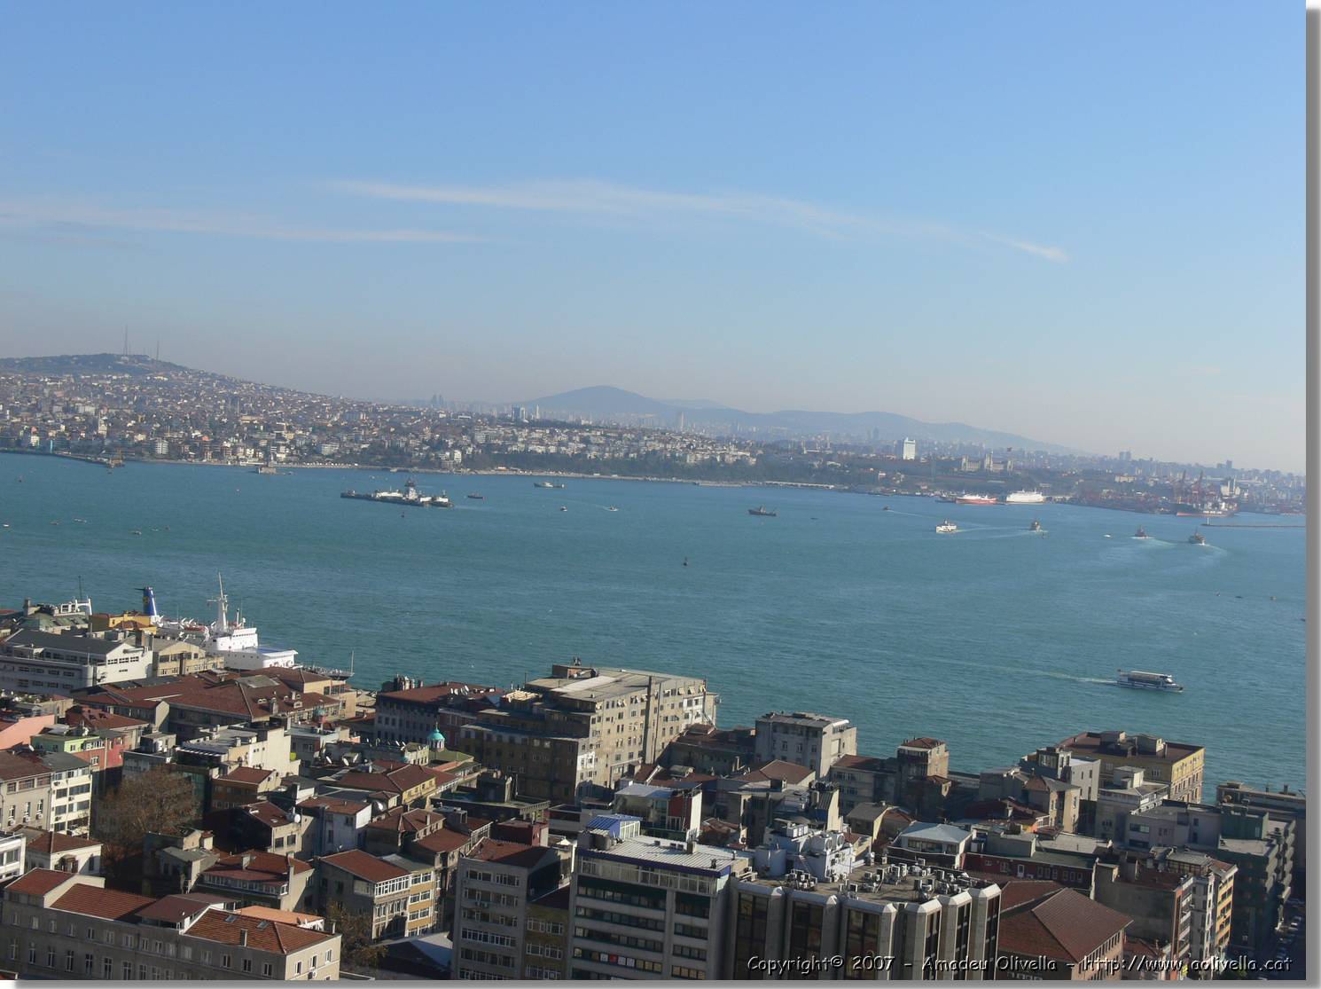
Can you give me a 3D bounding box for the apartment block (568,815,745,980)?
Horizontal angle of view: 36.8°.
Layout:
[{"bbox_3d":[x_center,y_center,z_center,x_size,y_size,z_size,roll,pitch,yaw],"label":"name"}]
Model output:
[{"bbox_3d":[-0.440,64.900,297.480,21.300,27.700,12.000,5,2,19],"label":"apartment block"}]

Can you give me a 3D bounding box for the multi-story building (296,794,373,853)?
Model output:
[{"bbox_3d":[-62.270,65.650,374.430,12.200,16.000,11.000,4,2,7],"label":"multi-story building"}]

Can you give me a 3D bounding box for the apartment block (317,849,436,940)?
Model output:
[{"bbox_3d":[-49.210,69.600,344.880,12.900,13.000,14.700,6,2,36],"label":"apartment block"}]

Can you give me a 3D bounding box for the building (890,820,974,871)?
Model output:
[{"bbox_3d":[55.860,75.640,410.330,13.900,15.000,13.000,5,2,18],"label":"building"}]

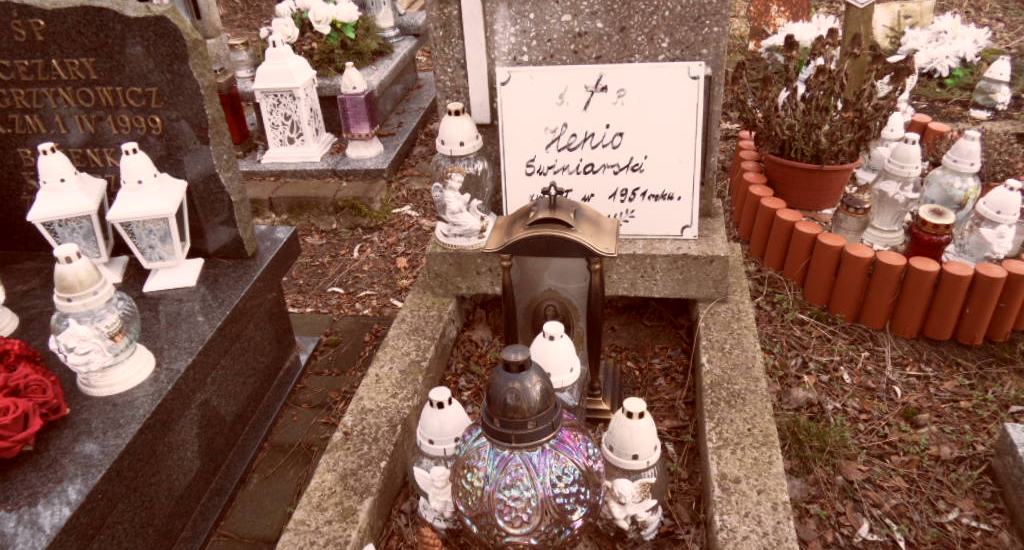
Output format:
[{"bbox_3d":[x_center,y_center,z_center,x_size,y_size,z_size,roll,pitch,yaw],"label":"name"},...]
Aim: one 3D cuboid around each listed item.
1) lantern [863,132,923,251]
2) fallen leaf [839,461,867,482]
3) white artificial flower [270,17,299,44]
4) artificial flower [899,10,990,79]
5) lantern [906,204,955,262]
[{"bbox_3d":[0.936,-0.203,1.713,0.120,0.289,0.120,3,34,9],"label":"lantern"},{"bbox_3d":[0.614,0.352,1.279,0.052,0.010,0.050,3,34,9],"label":"fallen leaf"},{"bbox_3d":[-0.782,-0.847,2.450,0.103,0.092,0.095,-1,32,6],"label":"white artificial flower"},{"bbox_3d":[1.548,-0.814,2.530,0.330,0.190,0.260,10,36,18],"label":"artificial flower"},{"bbox_3d":[0.927,-0.079,1.574,0.093,0.128,0.093,2,32,11],"label":"lantern"}]

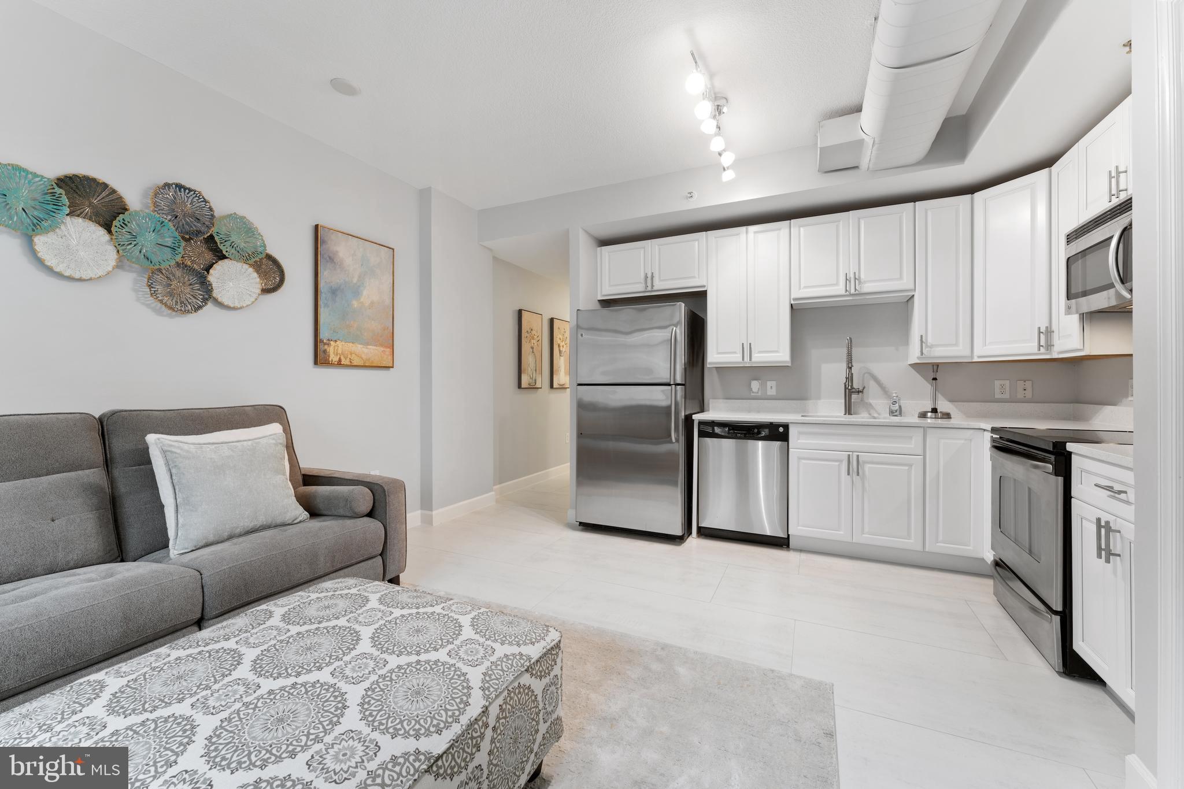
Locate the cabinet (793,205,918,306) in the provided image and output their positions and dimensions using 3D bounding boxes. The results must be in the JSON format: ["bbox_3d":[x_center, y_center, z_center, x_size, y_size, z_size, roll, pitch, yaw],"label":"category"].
[{"bbox_3d":[1.879,-0.975,3.374,0.757,0.619,0.320,0,0,26],"label":"cabinet"}]

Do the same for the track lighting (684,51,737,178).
[{"bbox_3d":[0.691,-1.564,2.603,0.190,0.225,1.170,0,0,26],"label":"track lighting"}]

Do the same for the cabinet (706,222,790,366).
[{"bbox_3d":[1.261,-0.753,3.671,0.610,1.070,0.320,0,0,26],"label":"cabinet"}]

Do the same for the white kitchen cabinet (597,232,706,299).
[{"bbox_3d":[0.552,-1.060,4.000,0.952,0.450,0.321,0,1,26],"label":"white kitchen cabinet"}]

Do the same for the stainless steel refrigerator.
[{"bbox_3d":[0.413,0.208,3.713,0.844,1.720,0.750,0,0,26],"label":"stainless steel refrigerator"}]

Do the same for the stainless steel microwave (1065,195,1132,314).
[{"bbox_3d":[2.395,-0.598,1.899,0.393,0.410,0.760,0,1,26],"label":"stainless steel microwave"}]

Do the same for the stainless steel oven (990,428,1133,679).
[{"bbox_3d":[2.251,0.634,1.970,0.688,0.925,0.756,0,1,26],"label":"stainless steel oven"}]

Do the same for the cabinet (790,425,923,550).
[{"bbox_3d":[1.816,0.584,3.244,0.754,0.780,0.625,0,0,26],"label":"cabinet"}]

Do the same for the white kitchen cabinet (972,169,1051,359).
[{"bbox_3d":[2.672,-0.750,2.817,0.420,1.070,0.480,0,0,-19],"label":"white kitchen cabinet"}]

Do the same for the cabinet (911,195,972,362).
[{"bbox_3d":[2.361,-0.749,3.144,0.301,1.065,0.320,0,0,26],"label":"cabinet"}]

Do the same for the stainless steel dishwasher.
[{"bbox_3d":[1.188,0.642,3.532,0.612,0.874,0.598,0,1,26],"label":"stainless steel dishwasher"}]

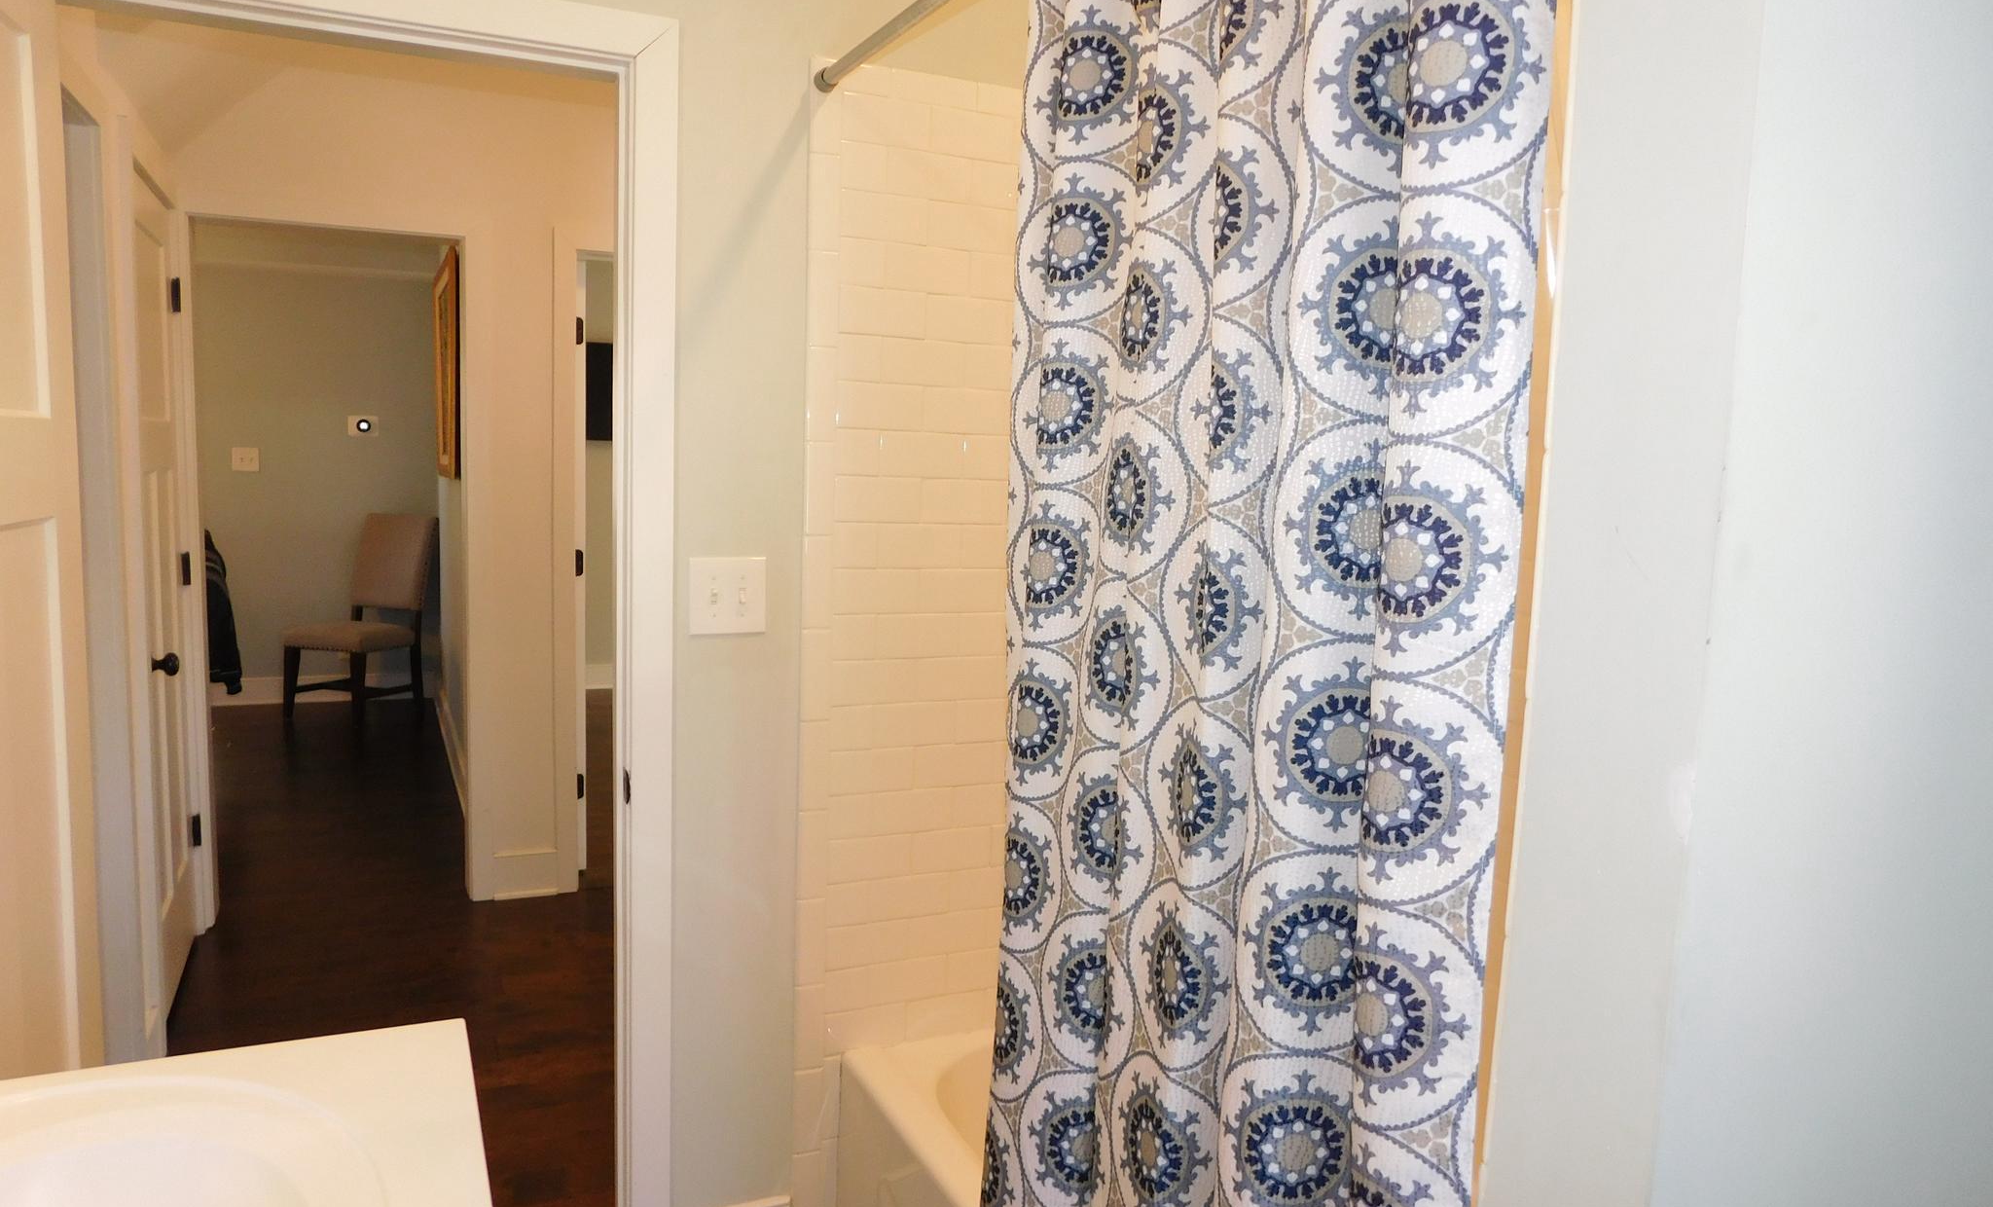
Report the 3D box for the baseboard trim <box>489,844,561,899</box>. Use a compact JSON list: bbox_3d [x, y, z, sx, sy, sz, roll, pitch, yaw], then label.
[{"bbox_3d":[-1.498,0.865,4.216,0.185,0.139,0.024,-1,7,-25],"label":"baseboard trim"}]

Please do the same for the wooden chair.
[{"bbox_3d":[-3.257,0.066,6.849,0.493,1.025,0.619,4,7,17],"label":"wooden chair"}]

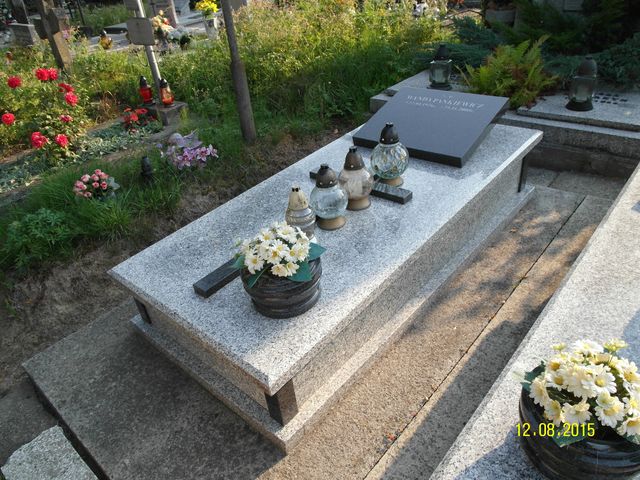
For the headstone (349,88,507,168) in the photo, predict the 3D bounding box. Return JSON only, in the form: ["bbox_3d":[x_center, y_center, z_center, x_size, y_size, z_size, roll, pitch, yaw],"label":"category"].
[{"bbox_3d":[0.557,-0.600,2.275,0.615,0.056,0.496,21,58,38],"label":"headstone"}]

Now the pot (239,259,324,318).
[{"bbox_3d":[-0.122,0.125,1.354,0.245,0.148,0.245,-6,33,4],"label":"pot"}]

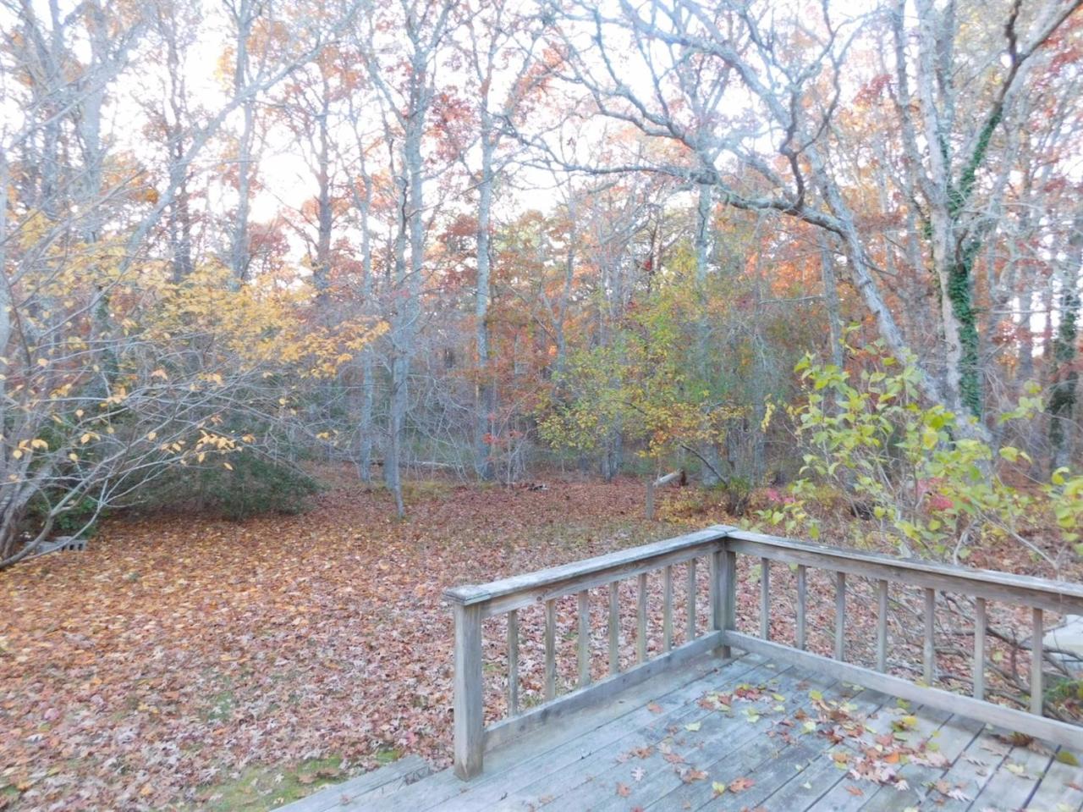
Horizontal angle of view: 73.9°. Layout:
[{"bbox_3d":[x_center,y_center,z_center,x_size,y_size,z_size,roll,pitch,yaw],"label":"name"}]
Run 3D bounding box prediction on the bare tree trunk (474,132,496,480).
[{"bbox_3d":[-1.205,-2.100,15.400,0.420,7.360,0.400,0,1,0],"label":"bare tree trunk"}]

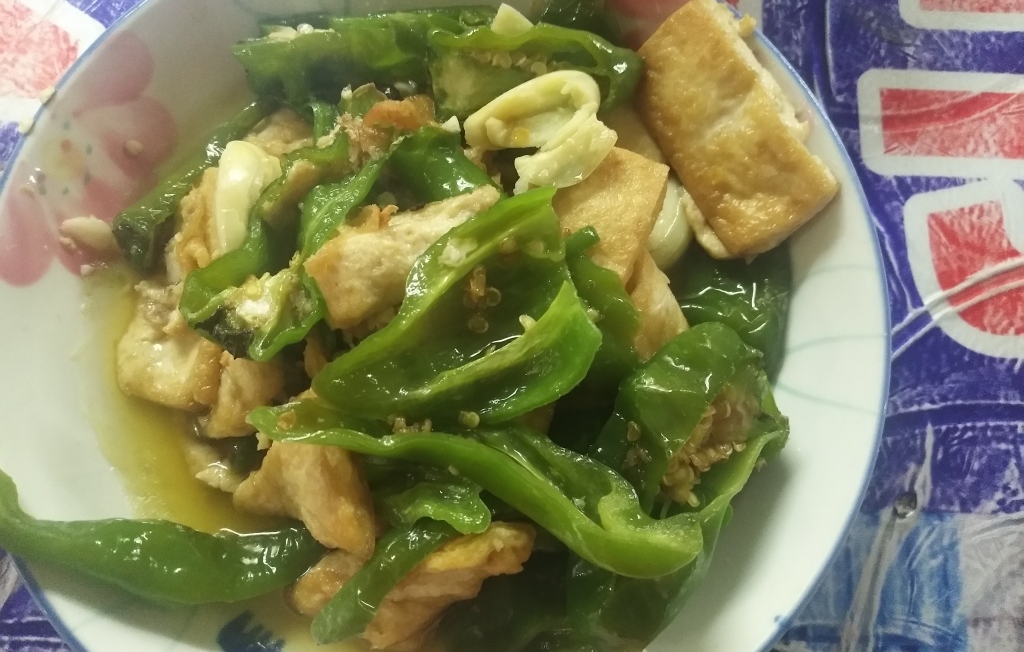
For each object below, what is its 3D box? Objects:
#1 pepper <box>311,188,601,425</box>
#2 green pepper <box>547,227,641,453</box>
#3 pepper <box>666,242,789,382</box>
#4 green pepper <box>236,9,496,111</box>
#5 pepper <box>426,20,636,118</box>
[{"bbox_3d":[-0.012,-0.003,0.216,0.080,0.030,0.045,-31,79,-7],"label":"pepper"},{"bbox_3d":[0.023,0.003,0.230,0.029,0.023,0.065,-4,77,-1],"label":"green pepper"},{"bbox_3d":[0.065,-0.005,0.236,0.040,0.020,0.046,-7,77,-2],"label":"pepper"},{"bbox_3d":[-0.048,-0.087,0.248,0.081,0.024,0.027,-4,77,-1],"label":"green pepper"},{"bbox_3d":[0.007,-0.079,0.239,0.065,0.026,0.027,5,77,1],"label":"pepper"}]

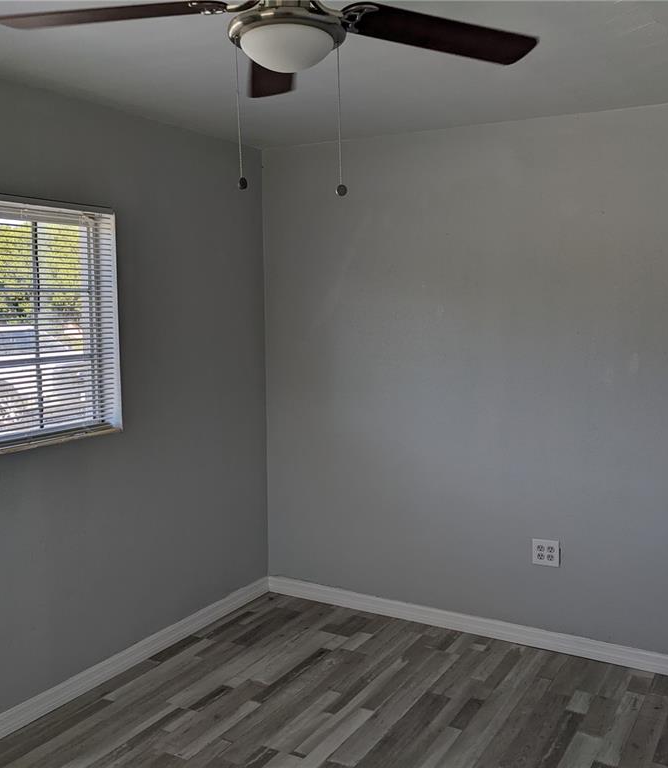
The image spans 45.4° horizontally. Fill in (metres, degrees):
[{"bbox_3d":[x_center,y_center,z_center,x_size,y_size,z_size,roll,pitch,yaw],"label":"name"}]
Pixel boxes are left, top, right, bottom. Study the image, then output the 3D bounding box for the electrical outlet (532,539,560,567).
[{"bbox_3d":[0.985,0.785,3.722,0.120,0.119,0.010,3,7,30],"label":"electrical outlet"}]

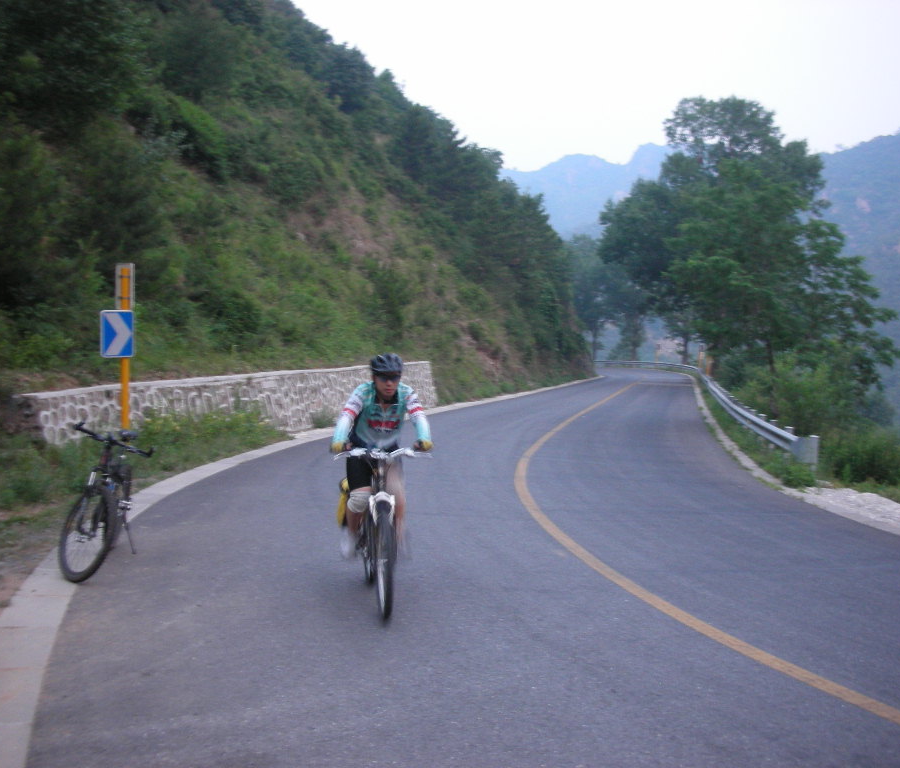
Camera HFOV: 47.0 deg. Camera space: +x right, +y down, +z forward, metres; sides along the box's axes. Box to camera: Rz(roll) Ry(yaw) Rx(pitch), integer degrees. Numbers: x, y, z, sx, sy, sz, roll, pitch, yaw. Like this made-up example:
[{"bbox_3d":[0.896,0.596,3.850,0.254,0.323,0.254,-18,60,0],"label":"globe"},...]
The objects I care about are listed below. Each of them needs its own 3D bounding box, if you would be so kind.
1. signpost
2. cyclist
[{"bbox_3d":[-4.240,-0.260,13.200,0.430,2.600,0.280,0,0,-9],"label":"signpost"},{"bbox_3d":[-0.445,0.460,6.620,0.620,1.320,0.830,0,0,-8],"label":"cyclist"}]

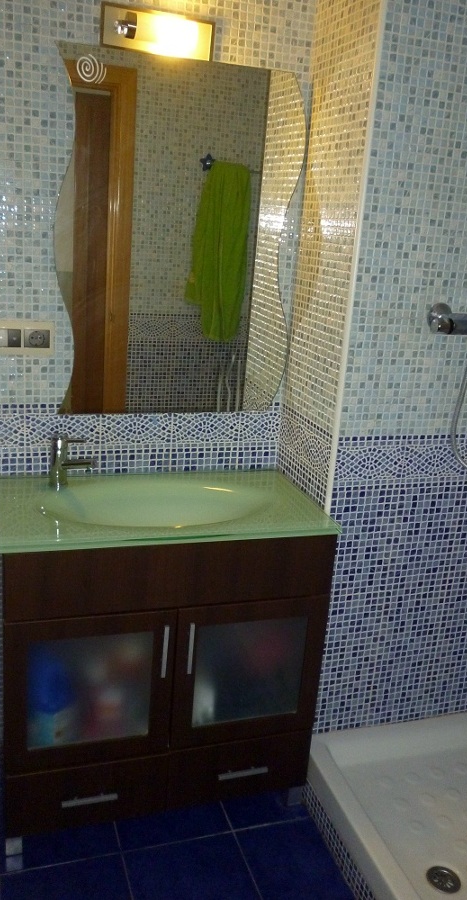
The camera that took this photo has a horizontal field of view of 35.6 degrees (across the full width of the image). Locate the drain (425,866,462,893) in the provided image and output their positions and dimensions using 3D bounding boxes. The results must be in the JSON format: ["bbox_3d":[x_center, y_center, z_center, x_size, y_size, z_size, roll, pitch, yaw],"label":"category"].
[{"bbox_3d":[0.496,1.012,1.714,0.078,0.012,0.078,4,16,-1],"label":"drain"}]

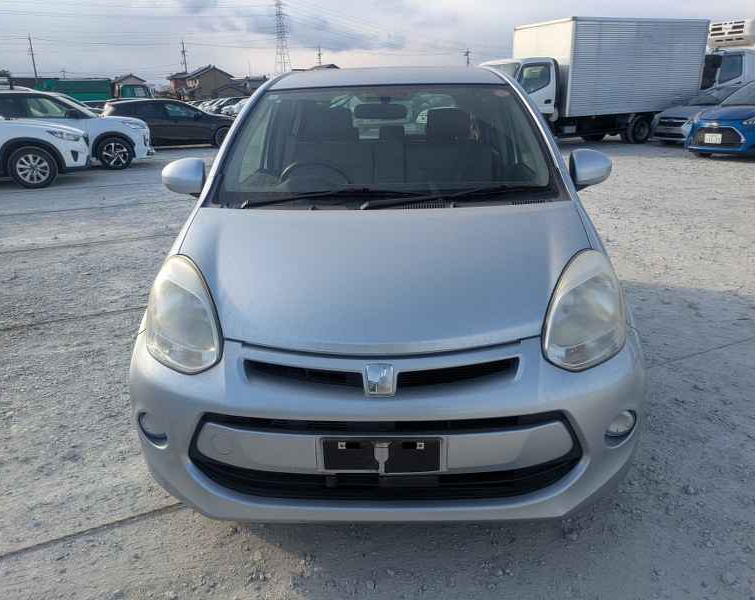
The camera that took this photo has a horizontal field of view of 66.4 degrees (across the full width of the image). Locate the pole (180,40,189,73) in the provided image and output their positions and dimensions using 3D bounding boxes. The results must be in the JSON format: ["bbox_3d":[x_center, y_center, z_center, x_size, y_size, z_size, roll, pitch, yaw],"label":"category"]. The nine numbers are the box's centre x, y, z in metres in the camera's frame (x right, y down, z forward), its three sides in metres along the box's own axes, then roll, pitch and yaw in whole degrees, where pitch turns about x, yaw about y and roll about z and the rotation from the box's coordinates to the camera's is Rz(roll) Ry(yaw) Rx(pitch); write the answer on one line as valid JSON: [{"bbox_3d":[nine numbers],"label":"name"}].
[{"bbox_3d":[-37.618,-44.935,114.051,1.300,12.300,0.600,-8,21,-18],"label":"pole"}]

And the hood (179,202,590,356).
[{"bbox_3d":[0.019,-0.116,1.909,1.410,0.290,0.840,-1,20,2],"label":"hood"}]

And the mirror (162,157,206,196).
[{"bbox_3d":[-0.825,-0.538,2.495,0.205,0.165,0.135,-1,20,2],"label":"mirror"}]

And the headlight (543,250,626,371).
[{"bbox_3d":[0.599,0.017,1.720,0.320,0.290,0.390,-1,19,3],"label":"headlight"}]

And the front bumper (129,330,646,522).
[{"bbox_3d":[0.019,0.362,1.777,1.630,0.520,0.460,-1,20,2],"label":"front bumper"}]

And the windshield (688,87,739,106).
[{"bbox_3d":[8.266,-4.945,14.087,0.850,0.430,1.400,-10,21,-23],"label":"windshield"}]

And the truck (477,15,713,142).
[{"bbox_3d":[5.290,-5.655,15.149,6.050,2.980,2.250,-9,21,-20],"label":"truck"}]

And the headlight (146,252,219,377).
[{"bbox_3d":[-0.587,0.029,1.786,0.310,0.250,0.440,-1,20,2],"label":"headlight"}]

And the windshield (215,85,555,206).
[{"bbox_3d":[0.035,-0.666,2.405,1.370,0.460,0.800,-1,19,3],"label":"windshield"}]

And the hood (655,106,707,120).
[{"bbox_3d":[7.492,-4.524,13.855,1.050,0.280,1.460,-10,21,-23],"label":"hood"}]

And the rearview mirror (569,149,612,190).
[{"bbox_3d":[0.895,-0.567,2.453,0.205,0.165,0.135,-1,20,2],"label":"rearview mirror"}]

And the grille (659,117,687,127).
[{"bbox_3d":[6.989,-4.228,13.713,0.140,0.190,0.840,-10,21,-23],"label":"grille"}]

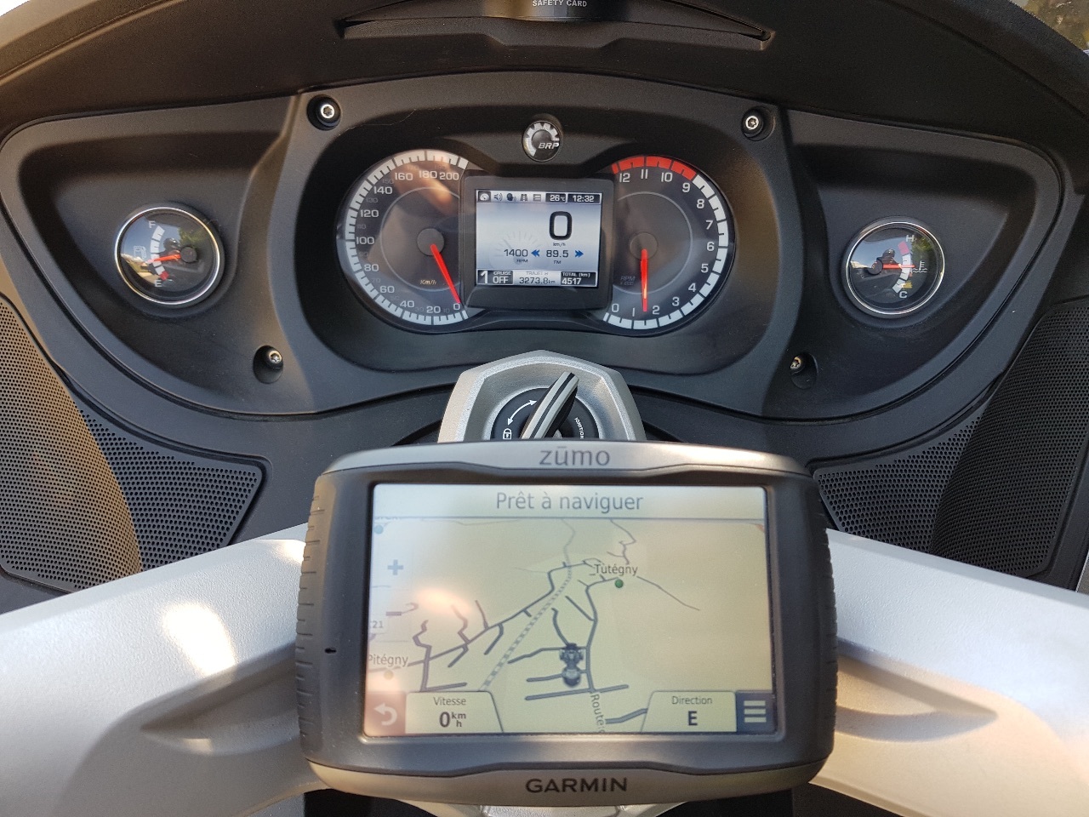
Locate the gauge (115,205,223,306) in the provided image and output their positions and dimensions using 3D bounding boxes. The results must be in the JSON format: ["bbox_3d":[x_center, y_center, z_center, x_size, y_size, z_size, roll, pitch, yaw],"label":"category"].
[{"bbox_3d":[-0.220,-0.089,0.478,0.057,0.057,0.020,-7,14,-25],"label":"gauge"}]

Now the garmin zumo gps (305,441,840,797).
[{"bbox_3d":[0.006,0.058,0.228,0.144,0.096,0.029,0,-10,-1],"label":"garmin zumo gps"}]

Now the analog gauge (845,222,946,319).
[{"bbox_3d":[0.215,-0.086,0.502,0.057,0.057,0.020,6,14,20],"label":"analog gauge"}]

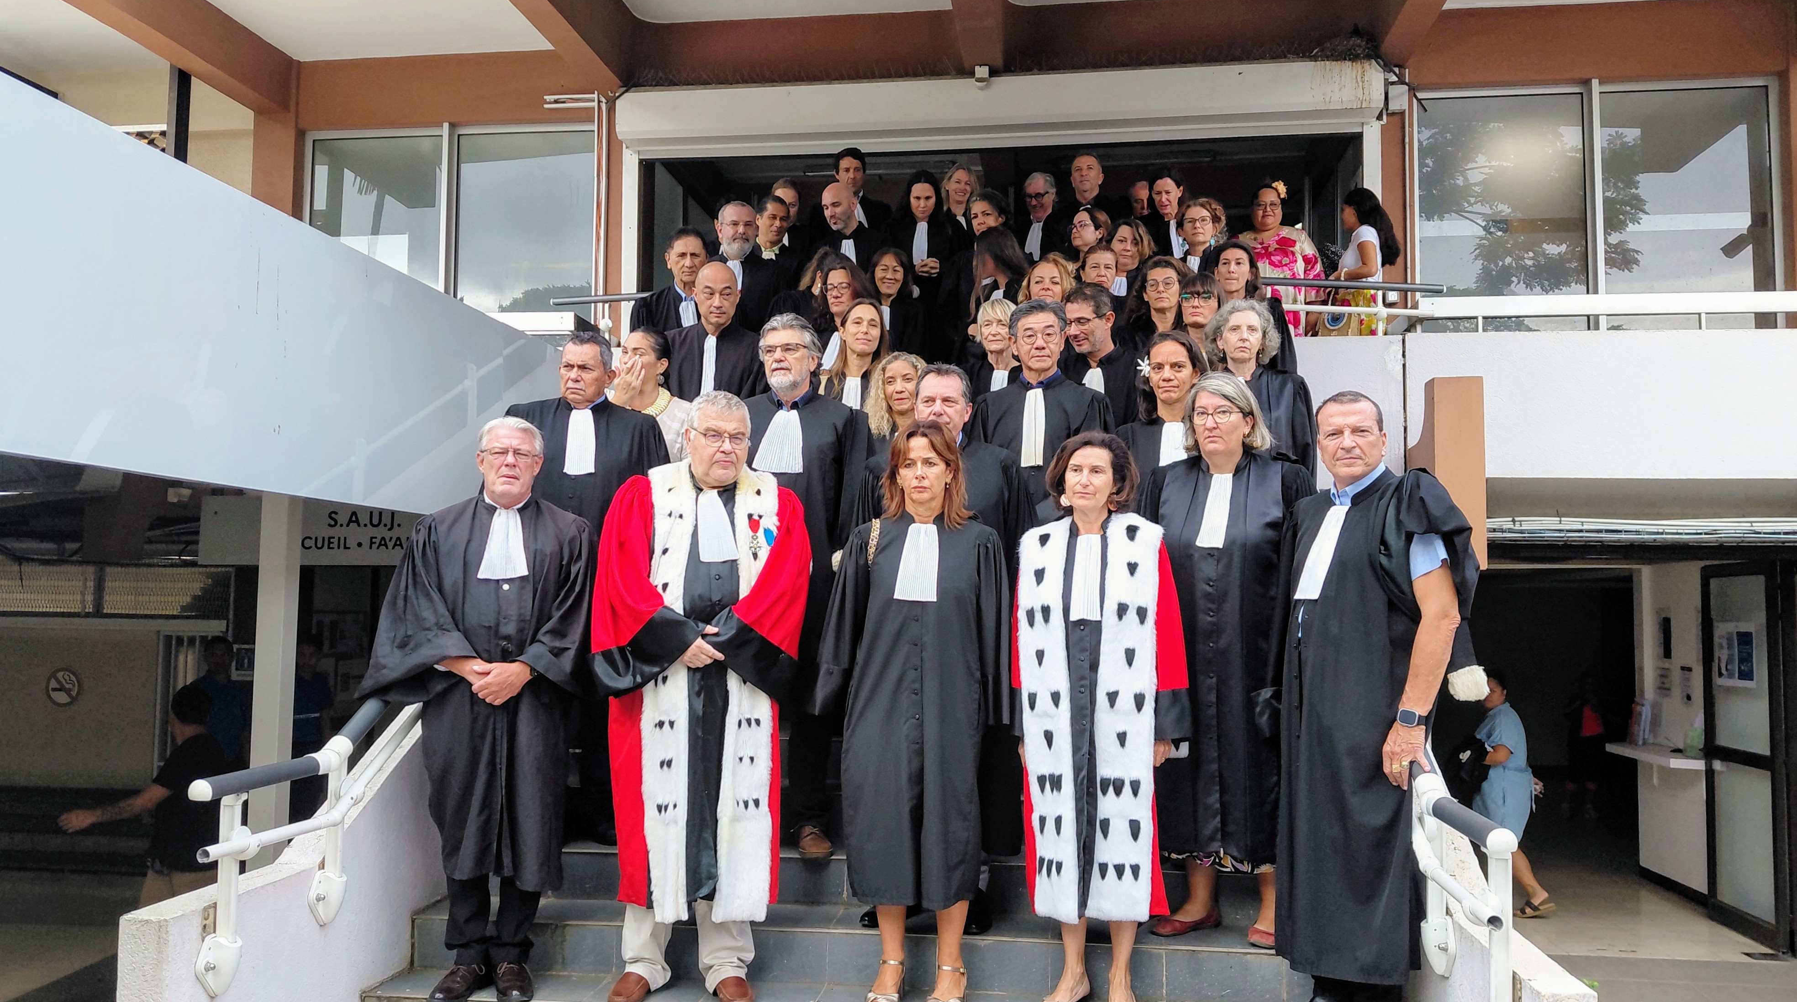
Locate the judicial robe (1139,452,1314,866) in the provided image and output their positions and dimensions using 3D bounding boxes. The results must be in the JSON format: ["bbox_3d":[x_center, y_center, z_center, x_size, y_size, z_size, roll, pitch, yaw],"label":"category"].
[{"bbox_3d":[1.001,0.460,3.962,0.540,1.211,0.360,-1,-4,22],"label":"judicial robe"}]

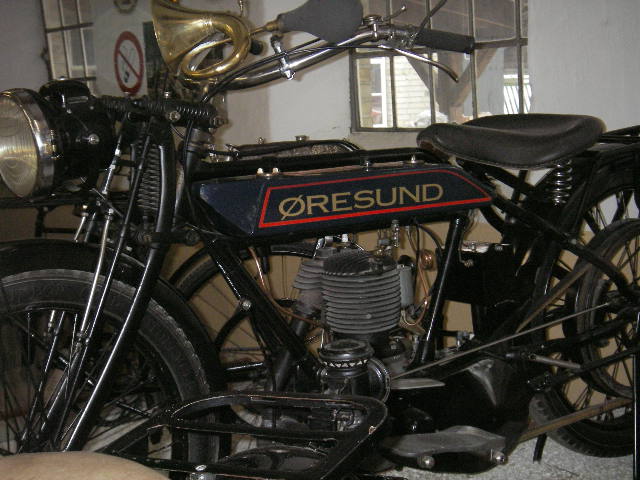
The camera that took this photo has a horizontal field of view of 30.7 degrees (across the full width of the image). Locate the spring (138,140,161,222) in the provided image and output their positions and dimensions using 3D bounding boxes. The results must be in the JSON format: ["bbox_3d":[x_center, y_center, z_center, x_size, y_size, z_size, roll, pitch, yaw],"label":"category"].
[{"bbox_3d":[-0.247,-0.090,1.715,0.038,0.120,0.038,8,1,-43],"label":"spring"}]

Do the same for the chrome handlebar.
[{"bbox_3d":[-0.066,-0.298,1.906,0.350,0.120,0.570,-15,16,-41],"label":"chrome handlebar"}]

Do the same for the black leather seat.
[{"bbox_3d":[0.352,-0.198,2.201,0.400,0.100,0.310,-12,15,-34],"label":"black leather seat"}]

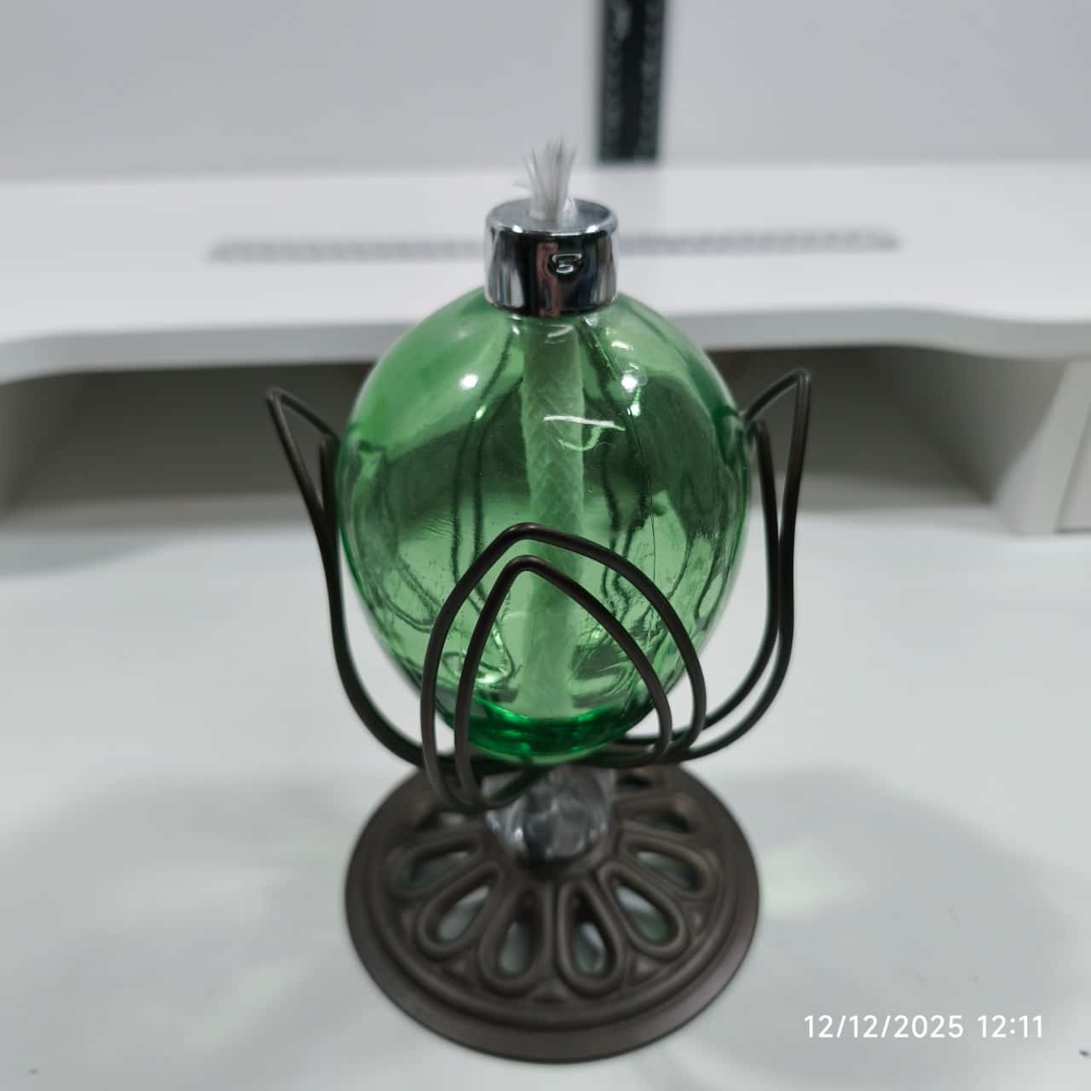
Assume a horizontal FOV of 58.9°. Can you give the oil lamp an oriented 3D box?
[{"bbox_3d":[0.001,0.009,0.214,0.112,0.186,0.112,0,33,0],"label":"oil lamp"}]

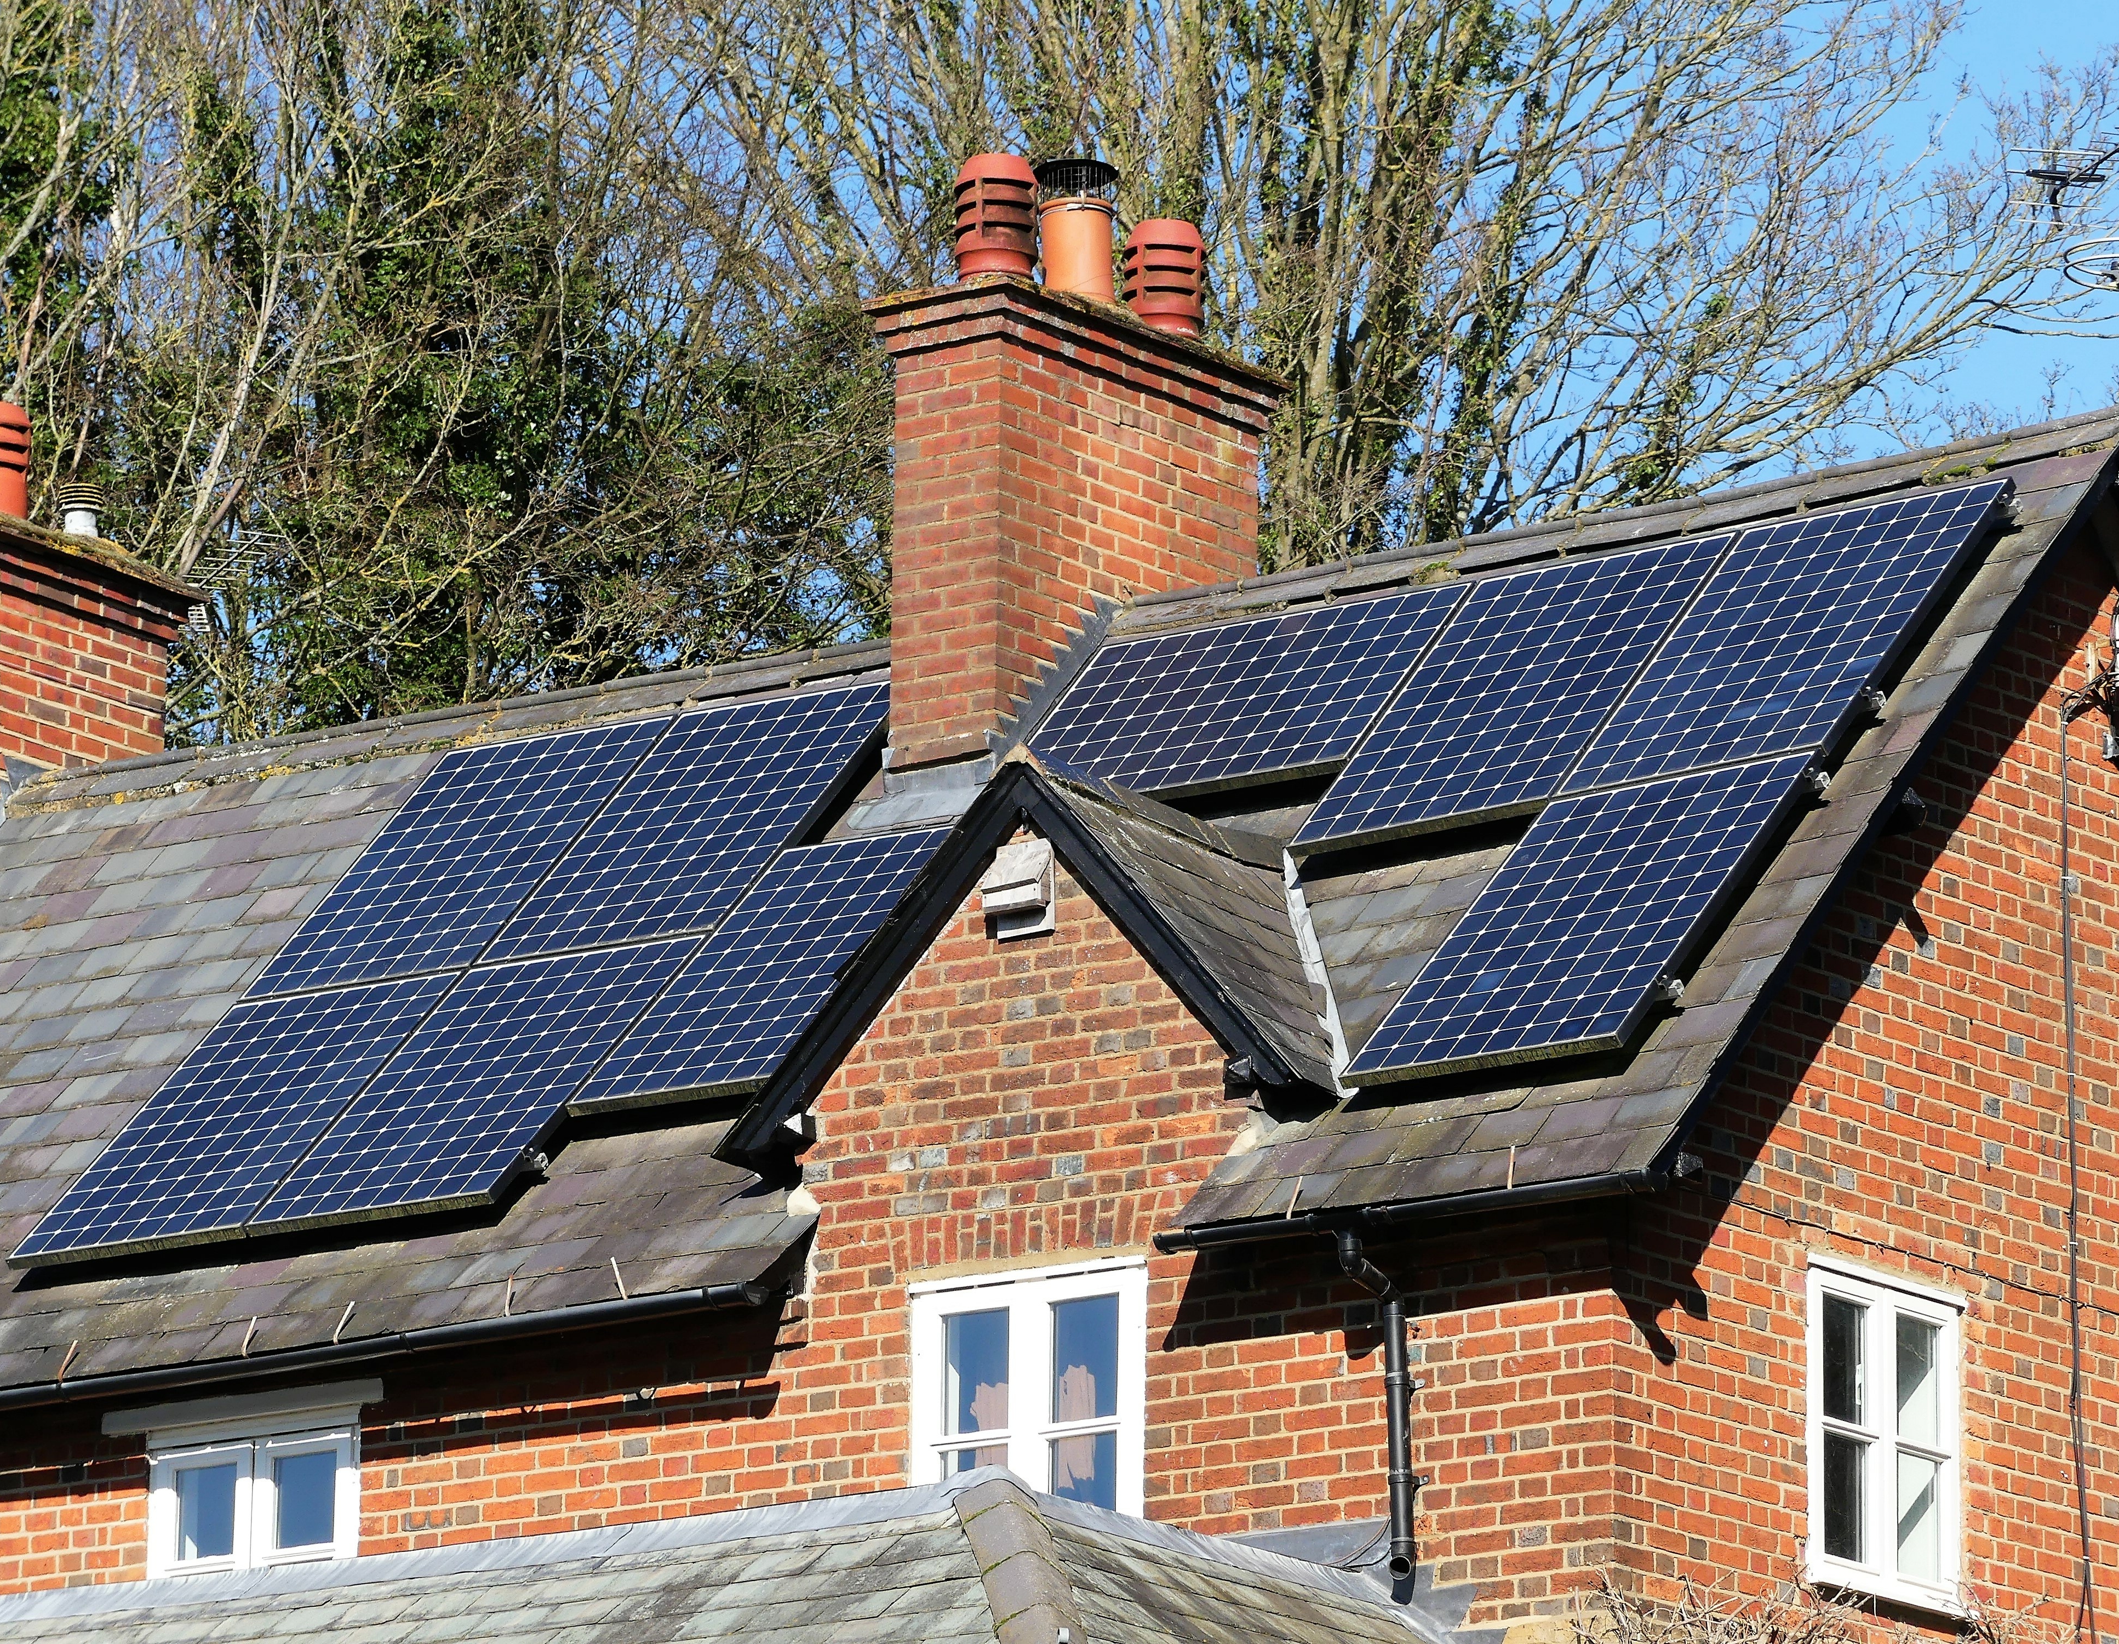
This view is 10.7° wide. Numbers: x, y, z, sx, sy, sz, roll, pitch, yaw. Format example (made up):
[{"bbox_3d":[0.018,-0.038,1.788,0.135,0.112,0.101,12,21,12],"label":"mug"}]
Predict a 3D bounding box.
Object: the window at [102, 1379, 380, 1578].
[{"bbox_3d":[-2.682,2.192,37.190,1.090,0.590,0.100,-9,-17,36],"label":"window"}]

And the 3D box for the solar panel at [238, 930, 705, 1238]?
[{"bbox_3d":[-1.933,0.879,37.689,1.046,1.559,0.046,-9,-61,36],"label":"solar panel"}]

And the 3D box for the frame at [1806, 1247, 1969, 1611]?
[{"bbox_3d":[2.559,1.919,35.042,0.110,1.030,0.900,-9,-17,36],"label":"frame"}]

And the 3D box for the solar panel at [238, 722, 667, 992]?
[{"bbox_3d":[-2.093,0.142,39.406,1.046,1.559,0.046,-9,-61,36],"label":"solar panel"}]

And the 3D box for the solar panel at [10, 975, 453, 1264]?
[{"bbox_3d":[-2.786,1.012,38.312,1.046,1.559,0.046,-9,-61,36],"label":"solar panel"}]

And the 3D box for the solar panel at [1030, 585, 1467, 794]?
[{"bbox_3d":[0.549,-0.382,37.578,1.559,1.046,0.046,-9,-61,36],"label":"solar panel"}]

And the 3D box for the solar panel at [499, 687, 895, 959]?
[{"bbox_3d":[-1.233,0.012,38.682,1.046,1.559,0.046,-9,-61,36],"label":"solar panel"}]

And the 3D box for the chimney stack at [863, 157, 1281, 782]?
[{"bbox_3d":[0.051,-1.157,39.284,0.605,2.330,1.600,-9,-17,36],"label":"chimney stack"}]

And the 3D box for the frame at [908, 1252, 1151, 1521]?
[{"bbox_3d":[-0.093,1.906,35.212,0.935,1.020,0.100,-9,-17,36],"label":"frame"}]

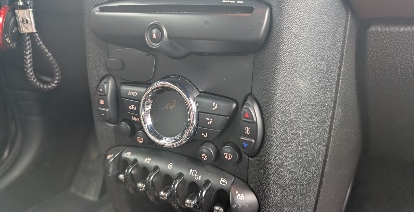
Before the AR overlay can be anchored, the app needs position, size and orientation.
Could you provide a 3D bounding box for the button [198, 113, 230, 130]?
[{"bbox_3d":[0.007,0.016,0.247,0.029,0.013,0.008,8,17,26],"label":"button"}]

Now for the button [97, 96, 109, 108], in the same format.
[{"bbox_3d":[-0.107,-0.005,0.301,0.013,0.013,0.007,8,17,26],"label":"button"}]

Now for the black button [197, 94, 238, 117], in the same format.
[{"bbox_3d":[0.009,0.002,0.242,0.036,0.016,0.009,8,17,26],"label":"black button"}]

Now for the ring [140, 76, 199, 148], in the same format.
[{"bbox_3d":[-0.032,0.007,0.260,0.061,0.061,0.019,8,17,26],"label":"ring"}]

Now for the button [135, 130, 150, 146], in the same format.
[{"bbox_3d":[-0.063,0.032,0.280,0.013,0.014,0.009,9,19,25],"label":"button"}]

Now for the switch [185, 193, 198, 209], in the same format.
[{"bbox_3d":[-0.014,0.086,0.262,0.008,0.009,0.011,9,19,25],"label":"switch"}]

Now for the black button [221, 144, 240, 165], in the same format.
[{"bbox_3d":[0.021,0.043,0.245,0.017,0.017,0.009,8,17,26],"label":"black button"}]

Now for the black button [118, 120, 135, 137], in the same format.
[{"bbox_3d":[-0.081,0.023,0.294,0.017,0.017,0.009,8,17,26],"label":"black button"}]

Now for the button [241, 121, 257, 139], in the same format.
[{"bbox_3d":[0.035,0.022,0.234,0.013,0.013,0.007,8,17,26],"label":"button"}]

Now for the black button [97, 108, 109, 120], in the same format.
[{"bbox_3d":[-0.107,0.008,0.305,0.013,0.013,0.007,8,17,26],"label":"black button"}]

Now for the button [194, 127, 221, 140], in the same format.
[{"bbox_3d":[0.000,0.023,0.244,0.022,0.007,0.005,9,19,25],"label":"button"}]

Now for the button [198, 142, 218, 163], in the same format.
[{"bbox_3d":[0.001,0.040,0.248,0.015,0.015,0.009,9,19,25],"label":"button"}]

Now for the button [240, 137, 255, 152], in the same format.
[{"bbox_3d":[0.032,0.030,0.228,0.009,0.010,0.005,9,19,25],"label":"button"}]

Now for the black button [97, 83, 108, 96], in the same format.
[{"bbox_3d":[-0.104,-0.017,0.286,0.010,0.012,0.005,9,19,25],"label":"black button"}]

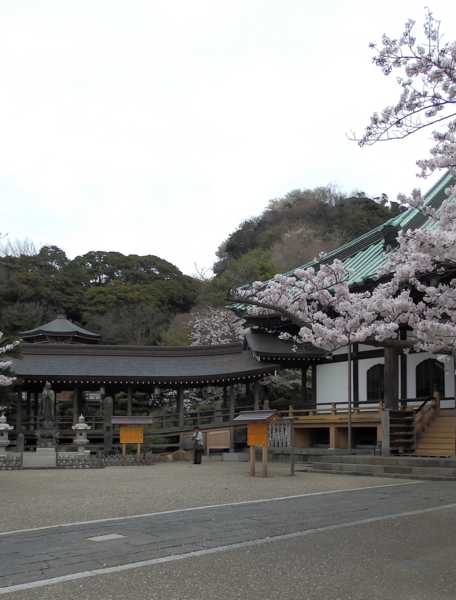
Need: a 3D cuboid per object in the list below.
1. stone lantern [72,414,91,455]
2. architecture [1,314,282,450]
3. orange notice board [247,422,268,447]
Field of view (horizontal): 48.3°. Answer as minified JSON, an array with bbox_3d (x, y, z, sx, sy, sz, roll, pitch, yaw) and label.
[{"bbox_3d":[-5.981,5.613,20.800,0.820,1.860,0.820,2,-11,-9],"label":"stone lantern"},{"bbox_3d":[-4.188,4.439,25.500,13.000,6.200,5.500,1,-11,-7],"label":"architecture"},{"bbox_3d":[0.952,4.352,16.400,0.970,0.740,0.080,-11,-15,44],"label":"orange notice board"}]

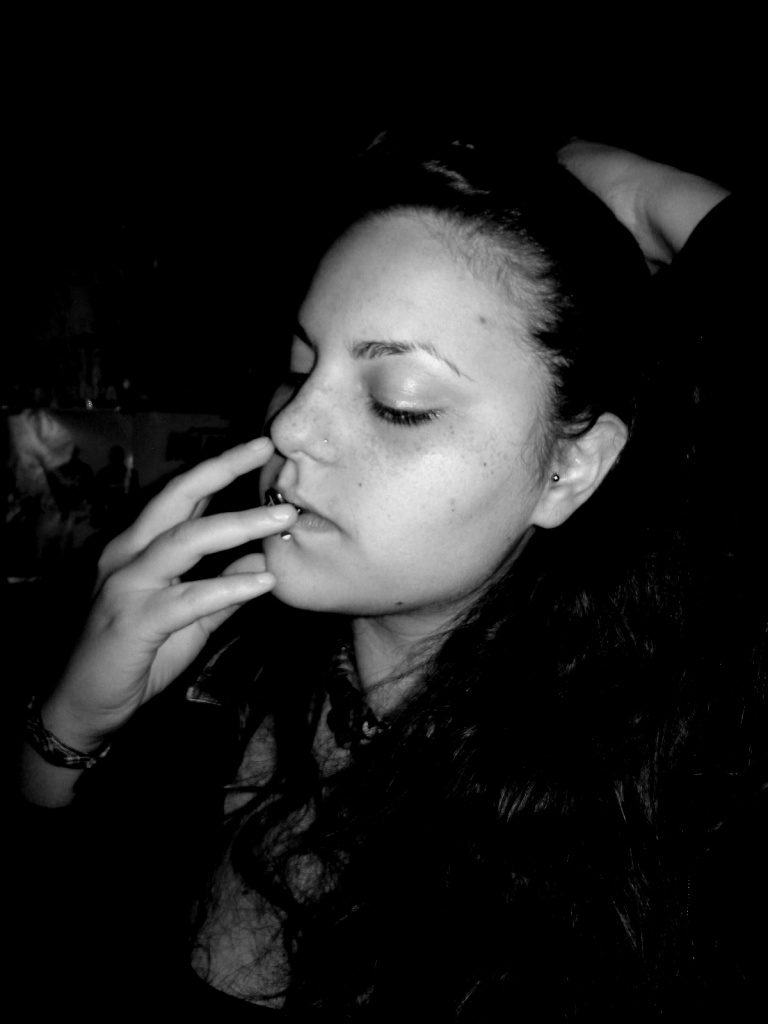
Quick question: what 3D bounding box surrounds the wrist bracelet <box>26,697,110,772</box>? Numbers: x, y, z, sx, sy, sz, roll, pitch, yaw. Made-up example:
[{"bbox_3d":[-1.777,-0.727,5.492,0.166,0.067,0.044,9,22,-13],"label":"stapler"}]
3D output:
[{"bbox_3d":[-0.163,0.110,0.430,0.048,0.015,0.056,11,34,-28],"label":"wrist bracelet"}]

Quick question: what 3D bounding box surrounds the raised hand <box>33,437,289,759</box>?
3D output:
[{"bbox_3d":[-0.104,0.039,0.405,0.068,0.160,0.080,45,4,-33],"label":"raised hand"}]

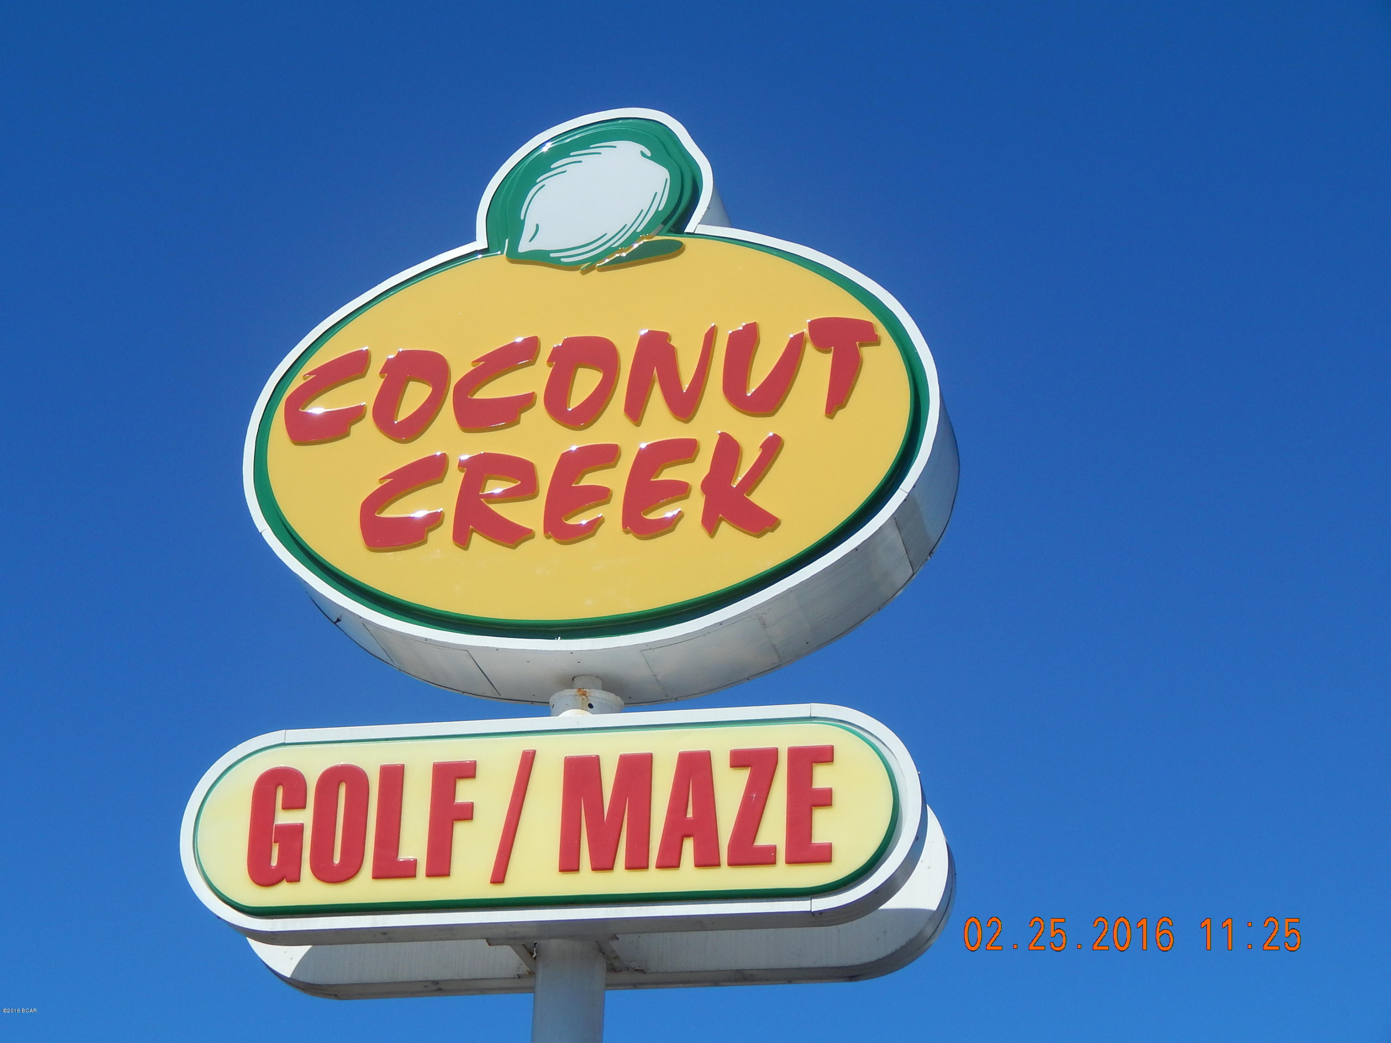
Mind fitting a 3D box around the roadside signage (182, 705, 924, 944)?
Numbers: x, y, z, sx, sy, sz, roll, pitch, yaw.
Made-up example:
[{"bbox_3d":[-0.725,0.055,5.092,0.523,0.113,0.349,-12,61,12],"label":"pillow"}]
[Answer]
[{"bbox_3d":[-0.562,1.164,13.190,2.900,0.822,0.194,-4,-25,12],"label":"roadside signage"}]

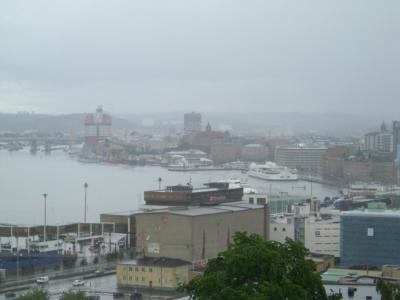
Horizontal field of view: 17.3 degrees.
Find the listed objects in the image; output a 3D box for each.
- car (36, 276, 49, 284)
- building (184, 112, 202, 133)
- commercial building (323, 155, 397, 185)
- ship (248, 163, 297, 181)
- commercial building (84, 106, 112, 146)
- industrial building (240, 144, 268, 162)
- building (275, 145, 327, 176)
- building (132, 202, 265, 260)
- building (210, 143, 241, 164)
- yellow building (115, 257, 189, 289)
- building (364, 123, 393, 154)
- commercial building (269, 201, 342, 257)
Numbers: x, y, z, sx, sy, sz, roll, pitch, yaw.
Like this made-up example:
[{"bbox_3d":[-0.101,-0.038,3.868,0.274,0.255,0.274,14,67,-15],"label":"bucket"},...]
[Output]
[{"bbox_3d":[-57.198,47.572,480.230,1.850,1.650,4.600,1,2,34],"label":"car"},{"bbox_3d":[-15.486,-46.448,2999.729,40.000,74.000,40.000,0,1,0],"label":"building"},{"bbox_3d":[153.167,16.956,1265.732,64.000,26.500,25.000,1,2,30],"label":"commercial building"},{"bbox_3d":[77.277,21.177,1385.862,61.000,18.500,12.500,1,2,44],"label":"ship"},{"bbox_3d":[-170.900,-30.346,2217.892,44.000,81.000,30.000,0,1,0],"label":"commercial building"},{"bbox_3d":[72.195,6.096,1745.609,35.000,26.000,26.000,0,1,0],"label":"industrial building"},{"bbox_3d":[113.000,10.647,1462.638,53.000,30.000,26.000,0,1,-8],"label":"building"},{"bbox_3d":[2.034,35.879,582.380,29.000,20.300,61.000,1,2,34],"label":"building"},{"bbox_3d":[33.586,5.577,1735.594,38.000,27.500,26.000,0,1,0],"label":"building"},{"bbox_3d":[-16.633,43.923,474.714,24.300,9.800,10.900,1,2,29],"label":"yellow building"},{"bbox_3d":[195.381,-11.569,1450.121,30.000,34.000,24.000,0,1,10],"label":"building"},{"bbox_3d":[46.804,35.580,590.982,26.000,20.500,27.000,0,1,20],"label":"commercial building"}]

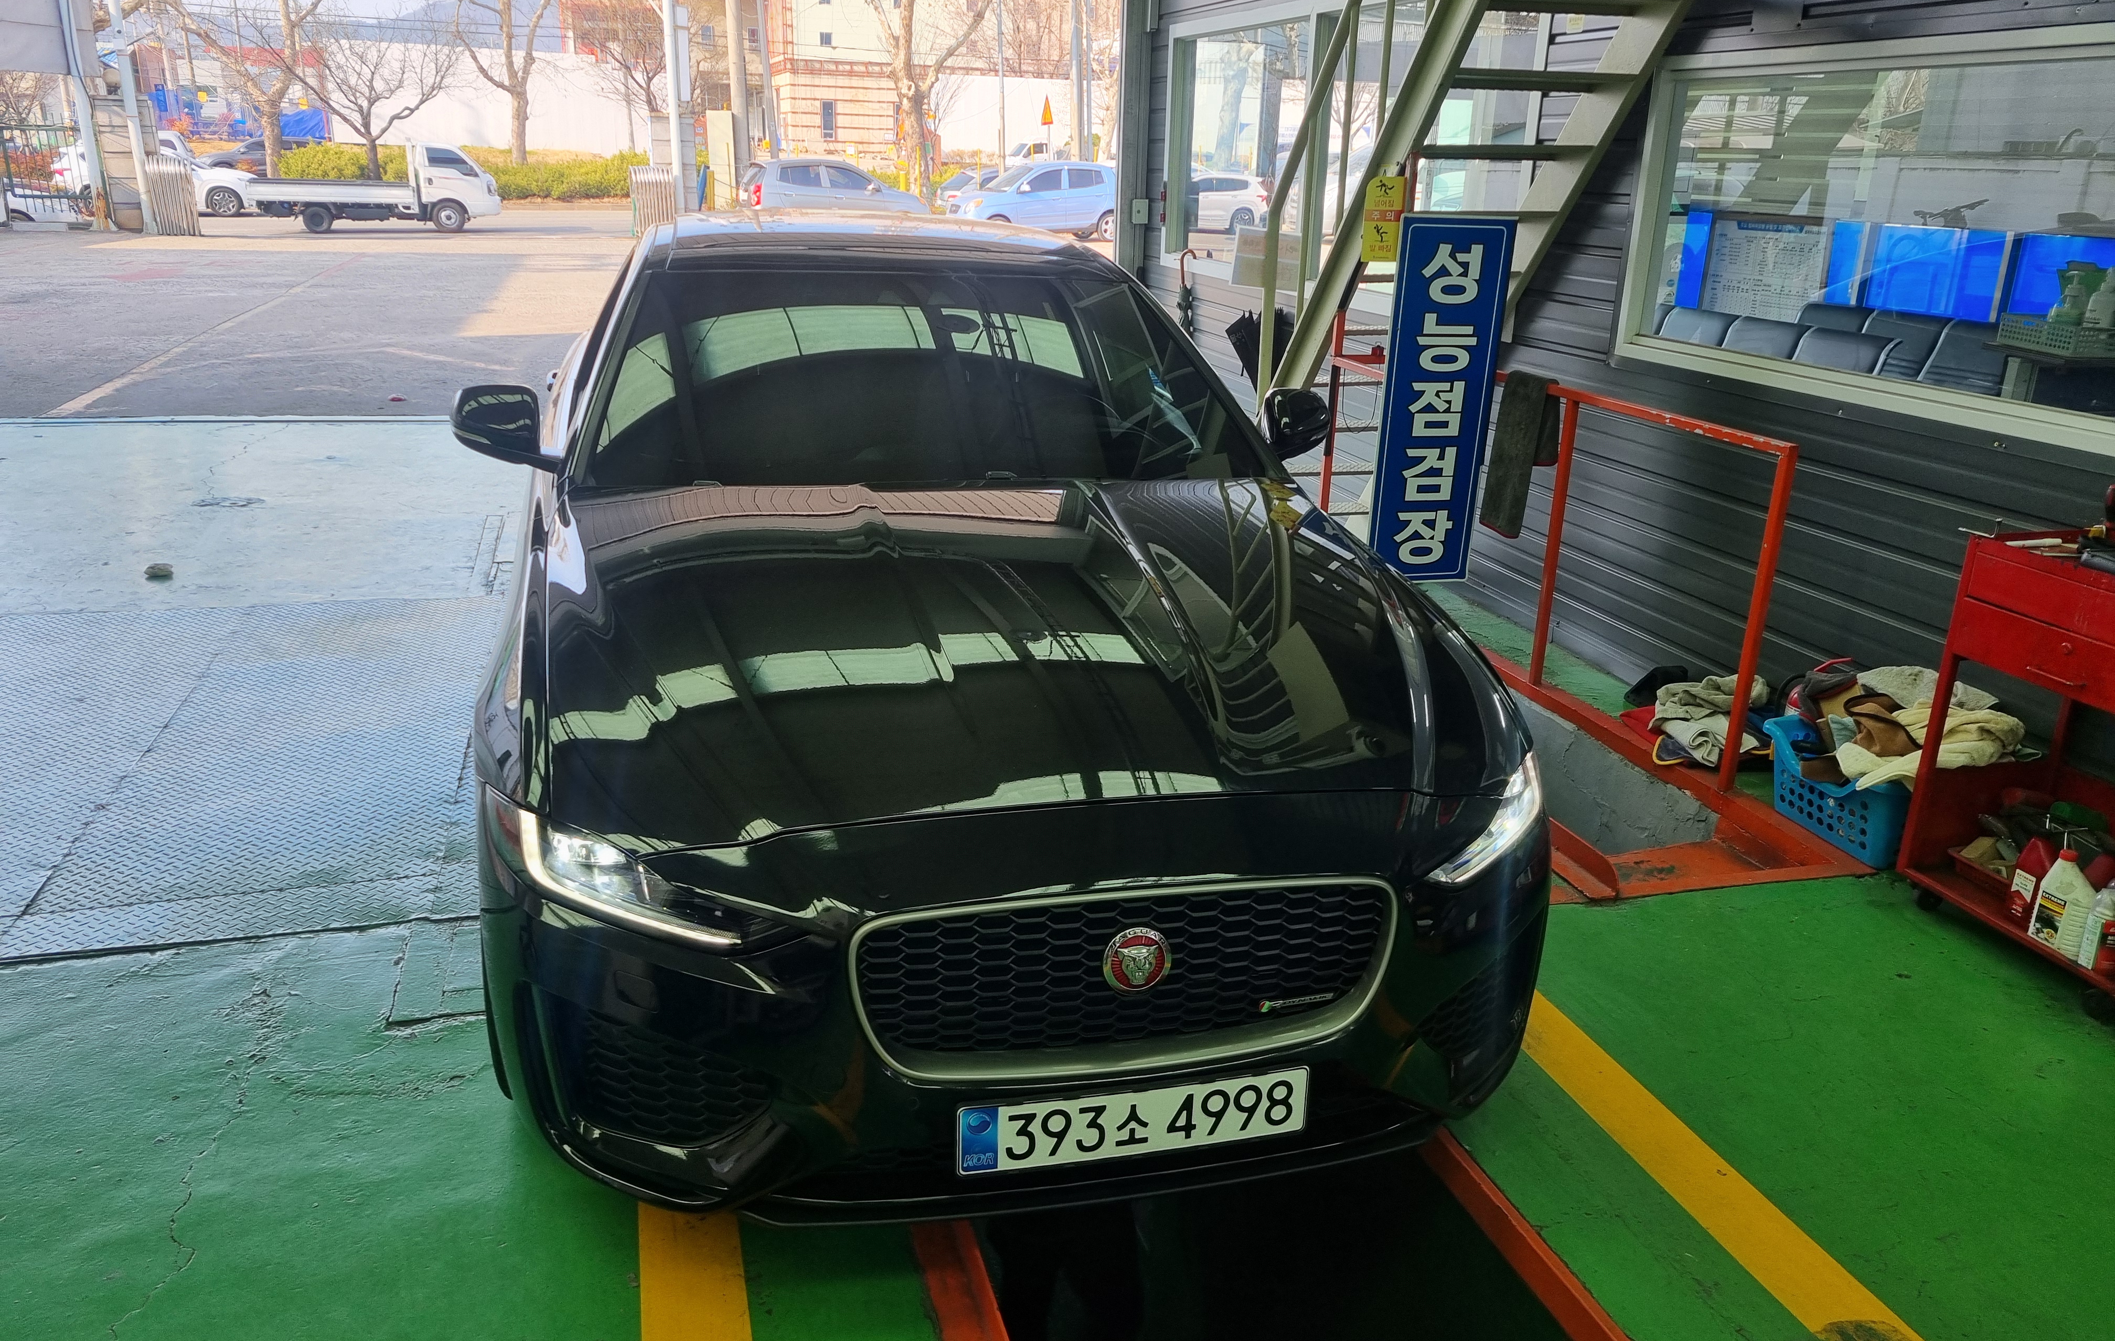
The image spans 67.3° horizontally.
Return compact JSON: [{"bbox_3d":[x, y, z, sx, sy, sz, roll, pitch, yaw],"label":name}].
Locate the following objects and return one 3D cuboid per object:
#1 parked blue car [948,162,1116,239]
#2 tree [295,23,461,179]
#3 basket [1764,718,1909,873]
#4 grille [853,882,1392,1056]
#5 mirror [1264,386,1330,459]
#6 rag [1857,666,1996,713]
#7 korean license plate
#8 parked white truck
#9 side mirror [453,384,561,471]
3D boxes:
[{"bbox_3d":[-0.237,-9.604,32.528,3.530,1.480,1.595,-3,18,-15],"label":"parked blue car"},{"bbox_3d":[-22.245,-18.059,51.321,5.400,5.600,5.000,-3,18,-15],"label":"tree"},{"bbox_3d":[2.099,0.312,4.139,0.290,0.236,0.430,-3,18,-15],"label":"basket"},{"bbox_3d":[0.114,0.428,2.270,0.800,0.225,0.110,-3,6,-15],"label":"grille"},{"bbox_3d":[0.564,-0.621,3.966,0.240,0.178,0.140,-3,18,-15],"label":"mirror"},{"bbox_3d":[2.194,0.056,4.039,0.220,0.120,0.380,-3,18,-15],"label":"rag"},{"bbox_3d":[0.117,0.639,2.266,0.522,0.112,0.020,-3,18,-15],"label":"korean license plate"},{"bbox_3d":[-14.951,-10.671,34.880,5.100,1.980,1.740,-4,19,-19],"label":"parked white truck"},{"bbox_3d":[-1.206,-0.534,3.494,0.240,0.178,0.140,-3,18,-15],"label":"side mirror"}]

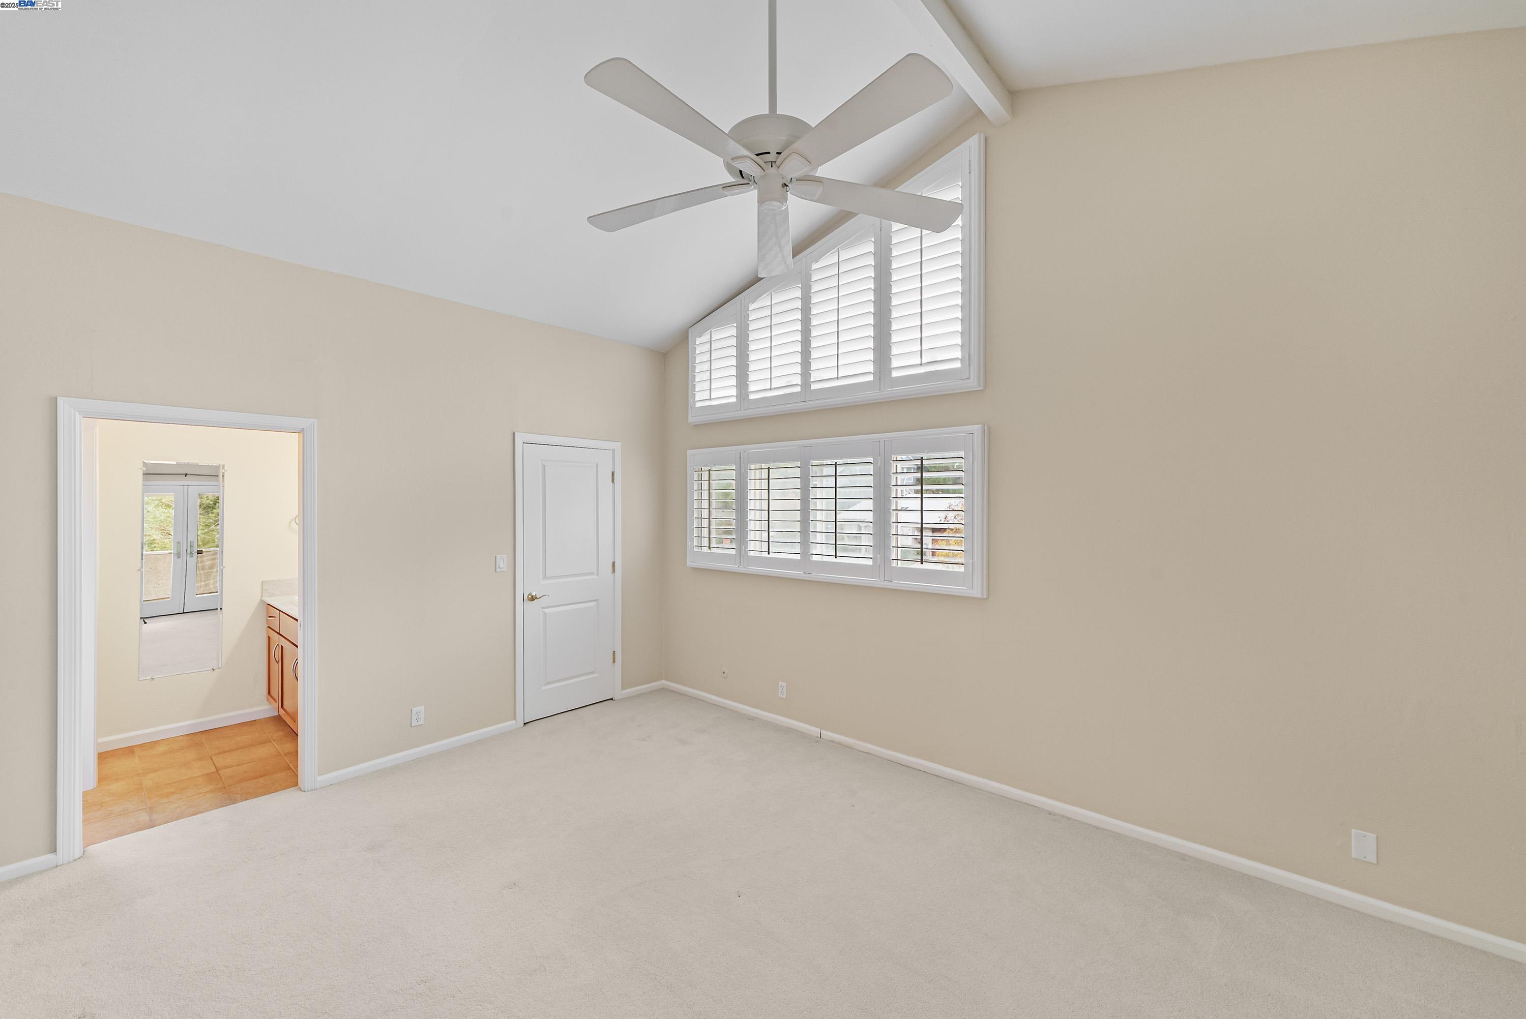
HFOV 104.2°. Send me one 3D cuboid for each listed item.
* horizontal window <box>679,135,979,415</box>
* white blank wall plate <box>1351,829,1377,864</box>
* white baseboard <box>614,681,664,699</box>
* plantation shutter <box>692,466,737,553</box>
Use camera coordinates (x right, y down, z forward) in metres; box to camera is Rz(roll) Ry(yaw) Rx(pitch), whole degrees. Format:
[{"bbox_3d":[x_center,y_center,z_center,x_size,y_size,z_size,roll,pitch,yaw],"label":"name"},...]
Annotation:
[{"bbox_3d":[0.327,-1.408,4.154,2.450,1.440,0.080,0,1,41],"label":"horizontal window"},{"bbox_3d":[2.416,1.355,2.383,0.070,0.114,0.006,1,1,41],"label":"white blank wall plate"},{"bbox_3d":[-1.024,1.548,5.066,0.018,0.072,0.470,0,1,41],"label":"white baseboard"},{"bbox_3d":[-0.393,0.003,4.780,0.490,0.690,0.060,0,1,41],"label":"plantation shutter"}]

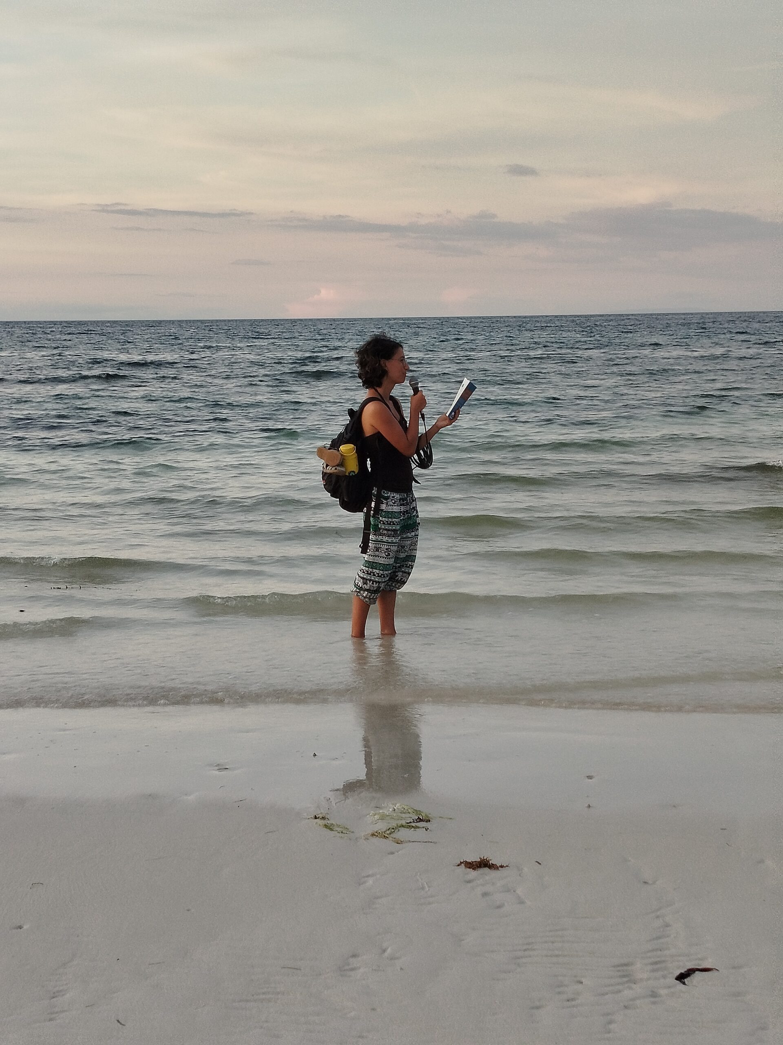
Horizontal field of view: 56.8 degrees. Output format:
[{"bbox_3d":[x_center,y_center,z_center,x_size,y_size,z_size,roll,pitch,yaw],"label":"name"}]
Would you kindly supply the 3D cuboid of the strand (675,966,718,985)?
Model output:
[{"bbox_3d":[0.725,1.065,1.715,0.112,0.018,0.038,-3,12,-10],"label":"strand"}]

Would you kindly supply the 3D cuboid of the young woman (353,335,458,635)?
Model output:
[{"bbox_3d":[0.061,-0.096,3.591,0.550,1.622,0.460,3,16,12],"label":"young woman"}]

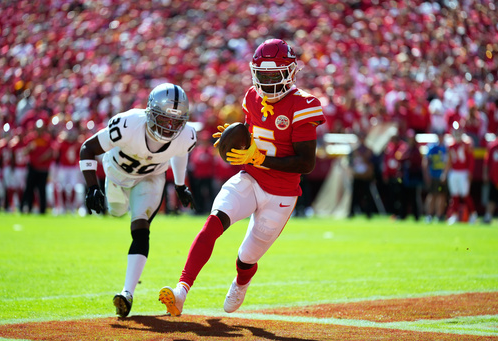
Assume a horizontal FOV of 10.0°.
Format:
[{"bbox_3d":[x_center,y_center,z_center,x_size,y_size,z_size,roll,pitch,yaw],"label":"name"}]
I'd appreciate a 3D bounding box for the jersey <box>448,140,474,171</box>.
[{"bbox_3d":[3.942,-0.280,53.000,0.500,0.580,0.300,0,0,6],"label":"jersey"}]

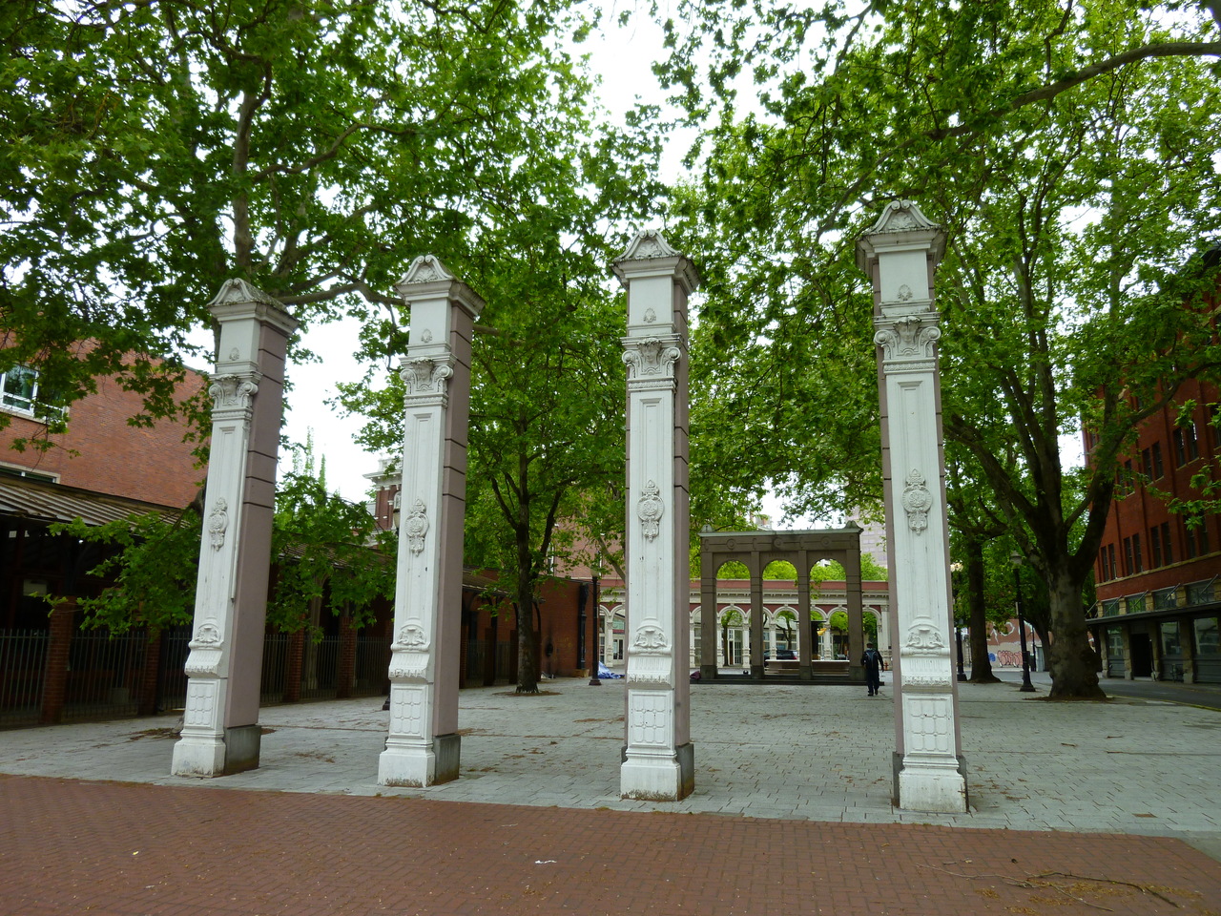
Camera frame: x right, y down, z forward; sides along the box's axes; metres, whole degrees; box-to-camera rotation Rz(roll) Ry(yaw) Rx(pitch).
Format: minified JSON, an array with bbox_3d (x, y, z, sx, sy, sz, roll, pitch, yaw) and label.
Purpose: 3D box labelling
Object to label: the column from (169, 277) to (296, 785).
[{"bbox_3d":[-4.910,0.817,11.601,0.814,6.273,0.837,-3,-12,15],"label":"column"}]

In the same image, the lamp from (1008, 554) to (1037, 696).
[{"bbox_3d":[14.715,5.850,31.744,0.474,4.930,0.474,-3,-12,15],"label":"lamp"}]

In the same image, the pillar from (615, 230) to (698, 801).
[{"bbox_3d":[0.541,0.552,10.123,0.814,6.273,0.837,-3,-12,15],"label":"pillar"}]

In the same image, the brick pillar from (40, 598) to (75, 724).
[{"bbox_3d":[-10.959,4.041,17.540,0.316,2.354,0.316,-3,-12,15],"label":"brick pillar"}]

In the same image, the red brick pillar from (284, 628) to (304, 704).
[{"bbox_3d":[-8.701,5.565,24.277,0.316,2.212,0.316,-3,-12,15],"label":"red brick pillar"}]

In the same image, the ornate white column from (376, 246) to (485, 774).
[{"bbox_3d":[-2.210,0.683,10.872,0.814,6.273,0.837,-3,-12,15],"label":"ornate white column"}]

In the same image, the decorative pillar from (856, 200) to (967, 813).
[{"bbox_3d":[3.226,0.399,9.411,0.814,6.273,0.837,-3,-12,15],"label":"decorative pillar"}]

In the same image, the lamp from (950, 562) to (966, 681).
[{"bbox_3d":[14.868,7.011,37.828,0.474,4.977,0.474,-3,-12,15],"label":"lamp"}]

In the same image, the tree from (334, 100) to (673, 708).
[{"bbox_3d":[-3.443,-0.904,32.421,10.428,18.328,10.112,-3,-12,15],"label":"tree"}]

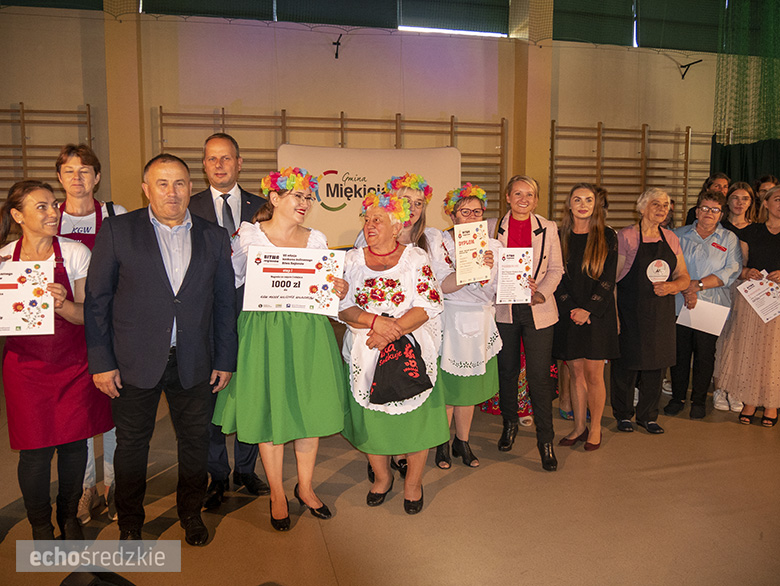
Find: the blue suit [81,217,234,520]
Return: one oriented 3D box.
[{"bbox_3d":[-1.038,0.355,2.854,0.640,1.461,0.340,-3,8,-24],"label":"blue suit"}]

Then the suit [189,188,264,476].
[{"bbox_3d":[-0.844,0.215,3.259,0.540,1.510,0.330,-2,7,-16],"label":"suit"}]

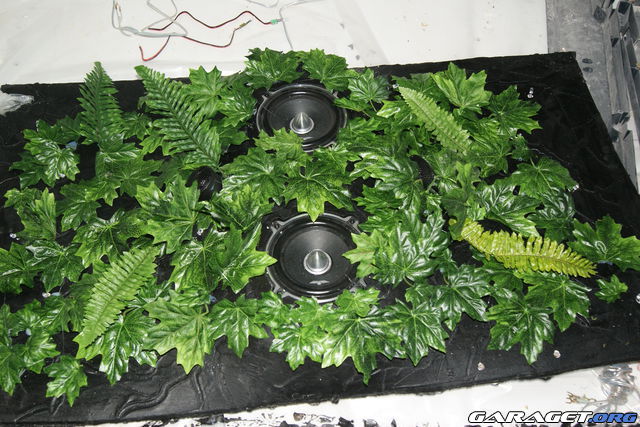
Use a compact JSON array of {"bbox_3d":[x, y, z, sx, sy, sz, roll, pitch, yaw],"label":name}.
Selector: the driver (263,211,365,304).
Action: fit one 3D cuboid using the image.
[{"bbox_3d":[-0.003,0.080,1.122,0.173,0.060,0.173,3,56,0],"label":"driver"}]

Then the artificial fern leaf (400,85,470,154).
[{"bbox_3d":[0.202,-0.169,1.240,0.058,0.030,0.179,-32,66,-21],"label":"artificial fern leaf"}]

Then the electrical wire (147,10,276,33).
[{"bbox_3d":[-0.232,-0.415,1.468,0.259,0.010,0.058,-4,56,-5],"label":"electrical wire"}]

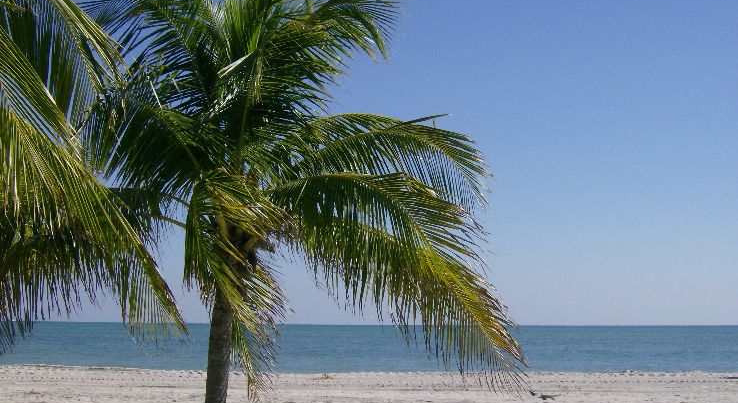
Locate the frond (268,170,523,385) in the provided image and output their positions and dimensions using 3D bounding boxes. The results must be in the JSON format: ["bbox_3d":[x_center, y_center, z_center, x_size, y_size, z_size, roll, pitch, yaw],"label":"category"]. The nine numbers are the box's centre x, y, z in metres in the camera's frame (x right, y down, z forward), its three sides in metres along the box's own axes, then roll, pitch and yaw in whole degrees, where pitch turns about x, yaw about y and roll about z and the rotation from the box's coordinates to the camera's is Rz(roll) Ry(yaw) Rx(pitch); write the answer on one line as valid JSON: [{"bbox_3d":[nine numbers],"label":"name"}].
[{"bbox_3d":[0.297,0.760,11.700,2.272,2.011,1.200,-1,-6,12],"label":"frond"}]

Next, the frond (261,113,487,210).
[{"bbox_3d":[0.008,-0.373,12.100,2.093,0.821,1.200,1,-6,-10],"label":"frond"}]

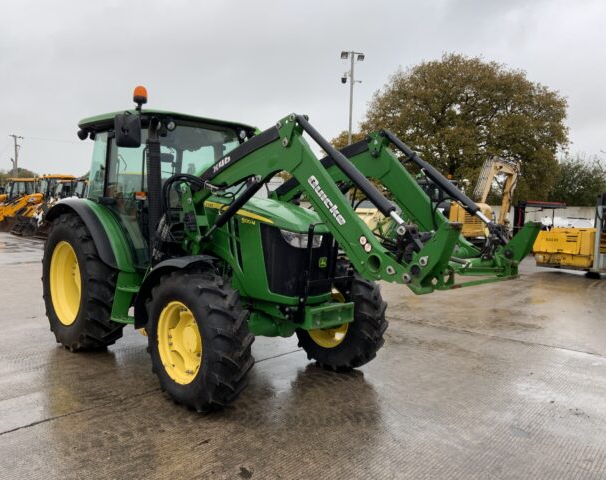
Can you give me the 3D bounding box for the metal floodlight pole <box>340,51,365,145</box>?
[{"bbox_3d":[2.008,-3.951,23.270,1.000,8.330,0.400,0,4,-24],"label":"metal floodlight pole"}]

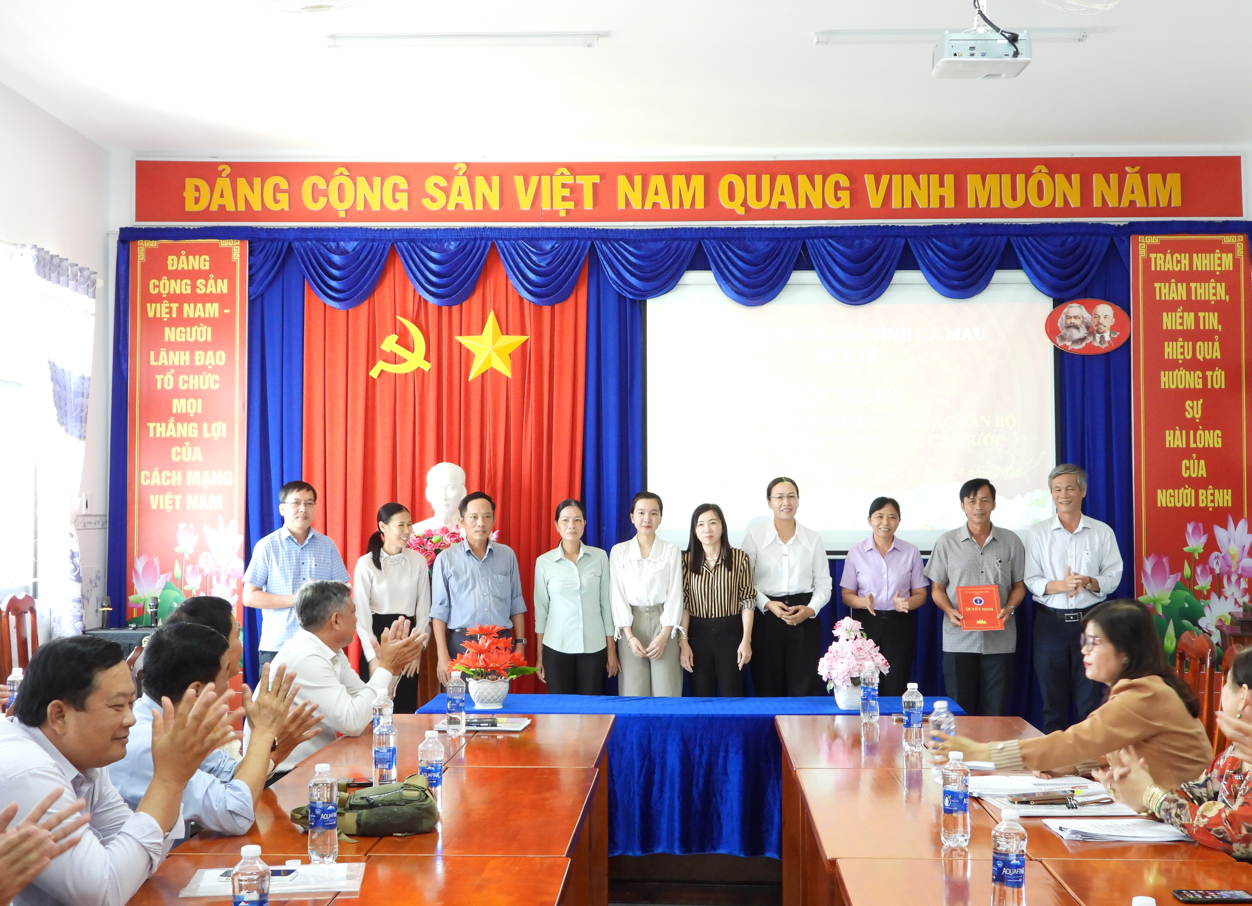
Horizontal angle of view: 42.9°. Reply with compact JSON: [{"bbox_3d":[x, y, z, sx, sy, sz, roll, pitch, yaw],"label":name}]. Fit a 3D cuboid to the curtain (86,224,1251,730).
[{"bbox_3d":[0.326,0.213,9.373,6.740,3.120,0.220,0,-2,1],"label":"curtain"}]

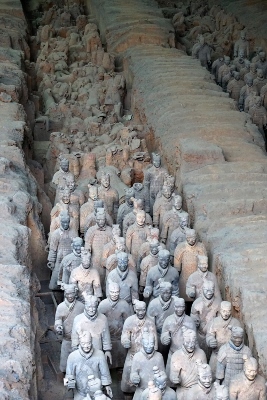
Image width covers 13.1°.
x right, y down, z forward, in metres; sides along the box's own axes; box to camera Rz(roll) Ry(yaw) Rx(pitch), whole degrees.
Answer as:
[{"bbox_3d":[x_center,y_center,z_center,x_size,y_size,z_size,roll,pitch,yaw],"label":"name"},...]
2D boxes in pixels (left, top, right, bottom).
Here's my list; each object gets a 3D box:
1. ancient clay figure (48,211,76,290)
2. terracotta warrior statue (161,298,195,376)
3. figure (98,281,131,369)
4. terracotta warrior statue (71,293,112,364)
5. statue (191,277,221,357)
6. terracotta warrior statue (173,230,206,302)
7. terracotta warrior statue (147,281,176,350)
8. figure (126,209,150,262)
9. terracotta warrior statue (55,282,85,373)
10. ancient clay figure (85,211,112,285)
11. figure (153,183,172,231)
[{"bbox_3d":[-1.186,1.058,20.022,0.550,1.900,0.420,-3,18,-10],"label":"ancient clay figure"},{"bbox_3d":[0.686,2.353,17.970,0.570,1.820,0.450,-1,17,-5],"label":"terracotta warrior statue"},{"bbox_3d":[-0.261,2.049,17.195,0.540,1.850,0.420,-1,18,-4],"label":"figure"},{"bbox_3d":[-0.585,2.210,16.702,0.560,1.860,0.420,-2,18,-5],"label":"terracotta warrior statue"},{"bbox_3d":[1.147,2.142,18.660,0.540,1.820,0.450,-1,17,-5],"label":"statue"},{"bbox_3d":[1.020,1.406,21.068,0.600,1.820,0.450,-1,17,-5],"label":"terracotta warrior statue"},{"bbox_3d":[0.465,2.049,17.195,0.540,1.850,0.420,-2,18,-8],"label":"terracotta warrior statue"},{"bbox_3d":[0.115,1.076,22.146,0.530,1.820,0.450,-1,17,-5],"label":"figure"},{"bbox_3d":[-0.984,2.187,18.513,0.530,1.820,0.450,-1,17,-5],"label":"terracotta warrior statue"},{"bbox_3d":[-0.648,1.049,22.235,0.550,1.820,0.450,-1,17,-5],"label":"ancient clay figure"},{"bbox_3d":[0.600,0.596,21.803,0.530,1.850,0.400,-2,18,-8],"label":"figure"}]

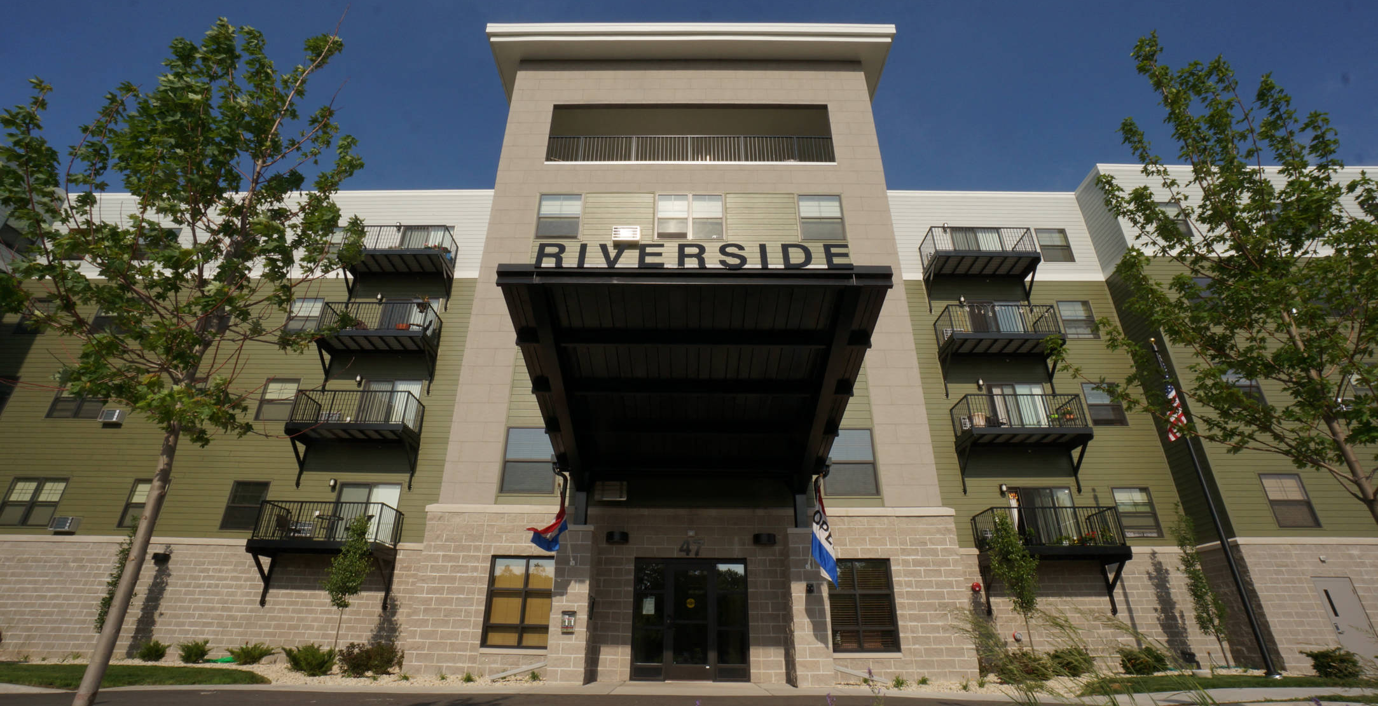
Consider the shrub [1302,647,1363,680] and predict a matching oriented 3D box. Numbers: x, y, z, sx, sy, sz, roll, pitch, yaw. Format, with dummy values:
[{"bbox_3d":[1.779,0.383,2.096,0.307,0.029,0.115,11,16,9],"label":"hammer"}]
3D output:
[{"bbox_3d":[13.766,6.624,12.298,0.950,0.537,0.950,0,-25,0],"label":"shrub"}]

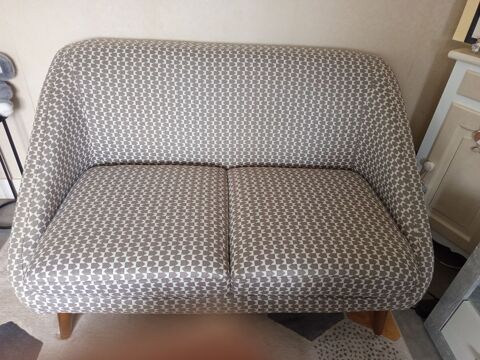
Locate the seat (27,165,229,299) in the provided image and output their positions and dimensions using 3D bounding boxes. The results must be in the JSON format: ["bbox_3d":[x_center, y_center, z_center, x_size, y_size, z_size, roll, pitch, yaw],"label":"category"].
[{"bbox_3d":[-0.350,0.173,1.292,0.608,0.138,0.602,0,38,-3],"label":"seat"}]

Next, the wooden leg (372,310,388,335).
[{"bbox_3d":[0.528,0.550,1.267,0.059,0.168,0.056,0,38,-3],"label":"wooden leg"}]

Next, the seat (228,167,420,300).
[{"bbox_3d":[0.260,0.177,1.319,0.609,0.138,0.602,0,38,-3],"label":"seat"}]

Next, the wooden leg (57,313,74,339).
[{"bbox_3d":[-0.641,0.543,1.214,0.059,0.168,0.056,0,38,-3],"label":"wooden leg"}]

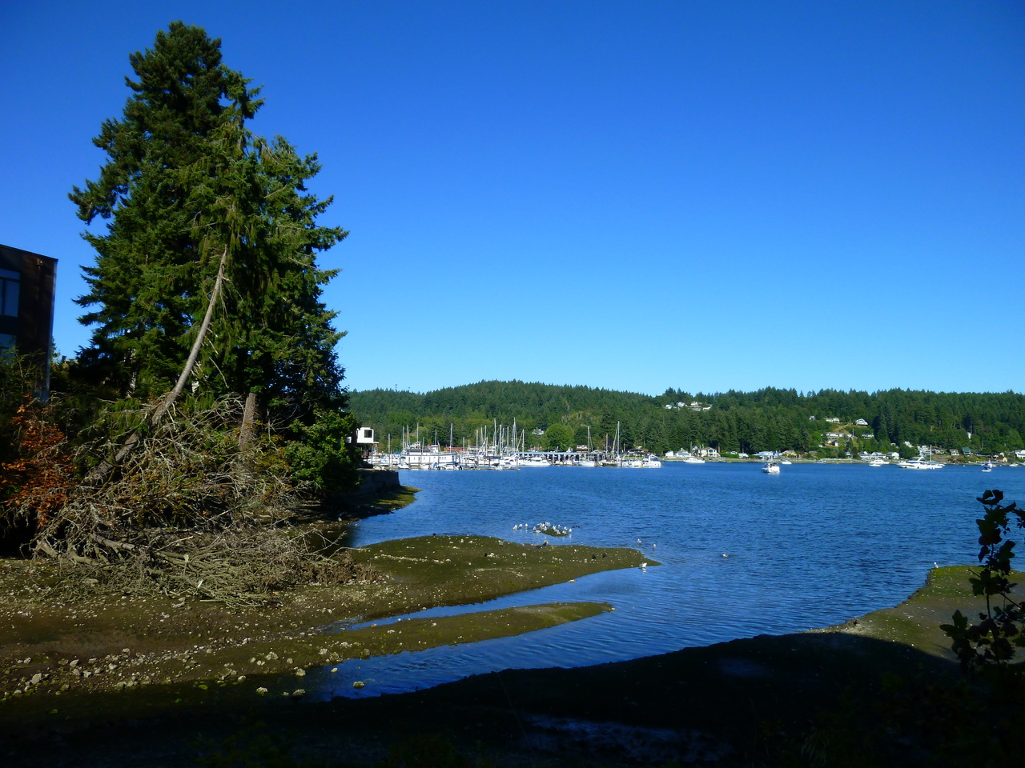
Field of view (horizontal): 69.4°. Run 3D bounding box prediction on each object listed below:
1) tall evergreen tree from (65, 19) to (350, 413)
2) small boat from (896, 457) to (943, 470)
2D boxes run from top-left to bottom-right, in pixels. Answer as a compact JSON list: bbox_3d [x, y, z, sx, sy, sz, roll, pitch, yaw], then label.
[{"bbox_3d":[-21.200,-10.000,51.500,19.000,32.000,16.500,0,-6,0],"label":"tall evergreen tree"},{"bbox_3d":[177.700,34.800,325.000,15.200,5.600,4.500,-2,-6,23],"label":"small boat"}]

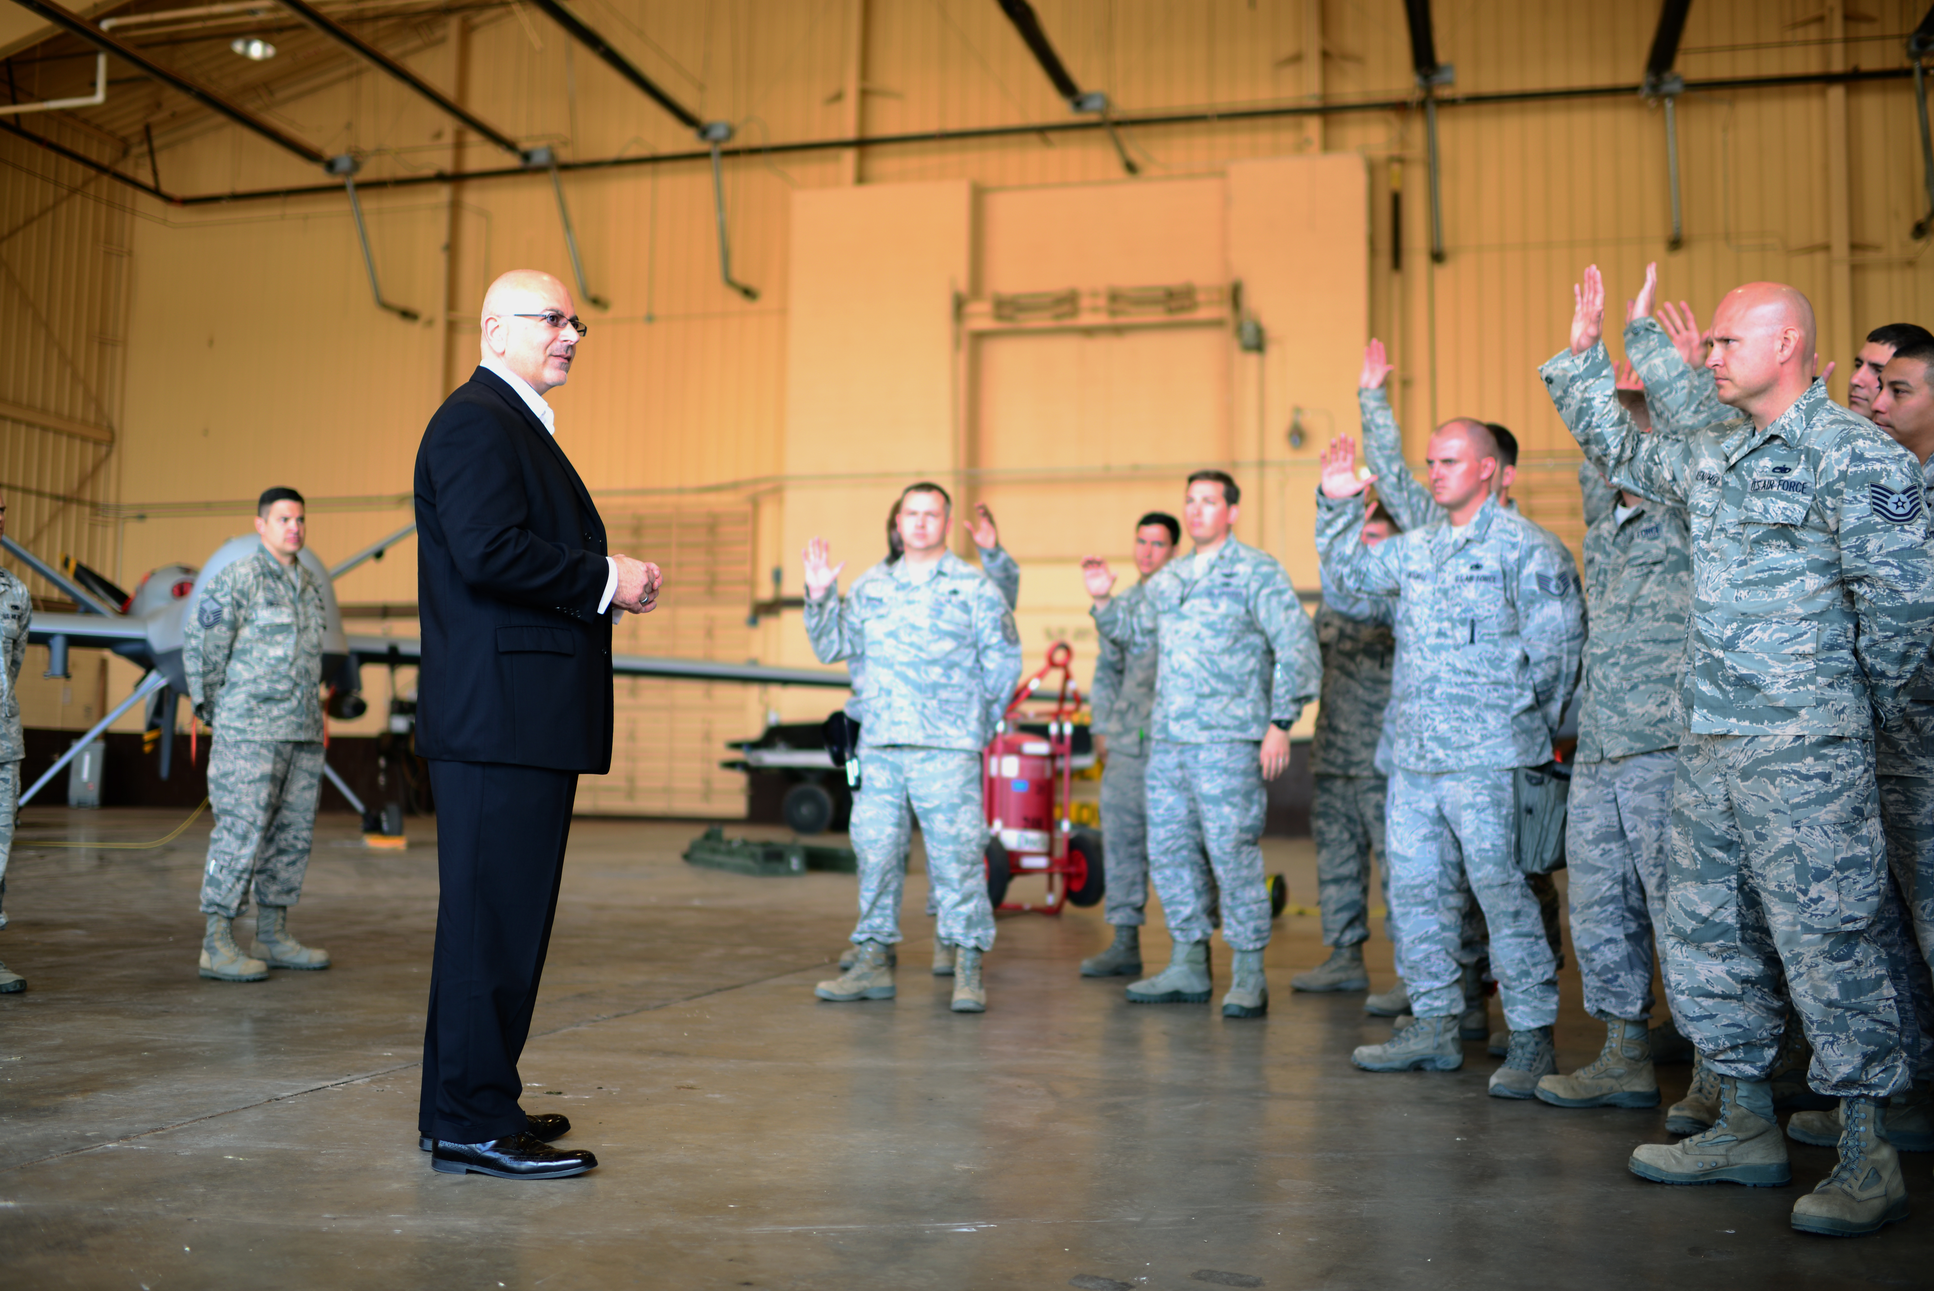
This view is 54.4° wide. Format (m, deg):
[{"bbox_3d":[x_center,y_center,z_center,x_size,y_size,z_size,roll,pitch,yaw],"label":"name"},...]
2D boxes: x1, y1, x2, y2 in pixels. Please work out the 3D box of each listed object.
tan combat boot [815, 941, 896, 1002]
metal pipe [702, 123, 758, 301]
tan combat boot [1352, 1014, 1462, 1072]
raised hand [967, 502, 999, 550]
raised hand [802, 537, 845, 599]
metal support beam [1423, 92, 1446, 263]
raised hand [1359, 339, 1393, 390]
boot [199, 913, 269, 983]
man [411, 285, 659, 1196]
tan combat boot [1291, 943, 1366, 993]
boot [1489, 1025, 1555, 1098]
[{"bbox_3d":[-0.379,1.096,6.439,0.285,0.225,0.108,1,-3,-5],"label":"tan combat boot"},{"bbox_3d":[-3.437,-6.348,27.733,0.320,2.200,1.600,0,-4,15],"label":"metal pipe"},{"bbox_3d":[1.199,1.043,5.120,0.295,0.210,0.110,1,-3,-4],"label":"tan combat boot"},{"bbox_3d":[0.065,-0.470,7.399,0.115,0.180,0.080,-1,-4,25],"label":"raised hand"},{"bbox_3d":[-0.495,-0.267,6.452,0.140,0.205,0.060,1,-4,2],"label":"raised hand"},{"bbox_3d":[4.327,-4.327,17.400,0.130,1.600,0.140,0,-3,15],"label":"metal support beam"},{"bbox_3d":[1.271,-0.874,5.850,0.110,0.170,0.065,-1,-3,18],"label":"raised hand"},{"bbox_3d":[-2.663,1.089,6.835,0.298,0.240,0.108,-1,-3,23],"label":"boot"},{"bbox_3d":[-0.888,0.129,3.839,0.510,1.813,0.560,1,-4,5],"label":"man"},{"bbox_3d":[1.360,1.177,7.079,0.285,0.235,0.115,2,-4,-10],"label":"tan combat boot"},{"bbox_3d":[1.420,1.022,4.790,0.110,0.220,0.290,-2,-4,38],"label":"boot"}]

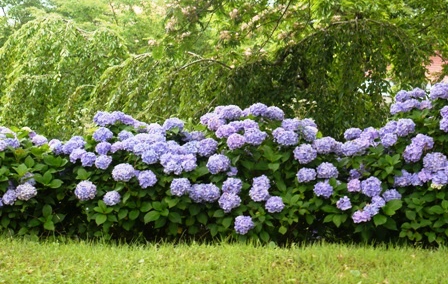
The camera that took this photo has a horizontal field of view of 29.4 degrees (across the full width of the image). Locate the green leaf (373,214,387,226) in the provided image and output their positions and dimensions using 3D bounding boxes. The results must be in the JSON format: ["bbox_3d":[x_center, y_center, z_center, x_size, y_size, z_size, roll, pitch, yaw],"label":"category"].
[{"bbox_3d":[1.202,0.607,6.600,0.103,0.102,0.045,0,-24,0],"label":"green leaf"}]

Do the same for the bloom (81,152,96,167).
[{"bbox_3d":[-1.127,0.148,7.120,0.133,0.120,0.126,-1,5,-9],"label":"bloom"}]

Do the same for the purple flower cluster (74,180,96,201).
[{"bbox_3d":[-1.078,0.381,6.670,0.167,0.156,0.159,-1,5,-9],"label":"purple flower cluster"}]

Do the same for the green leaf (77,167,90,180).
[{"bbox_3d":[-1.160,0.260,7.050,0.110,0.127,0.045,0,-24,0],"label":"green leaf"}]

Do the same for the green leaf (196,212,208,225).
[{"bbox_3d":[-0.171,0.609,6.800,0.091,0.105,0.045,0,-24,0],"label":"green leaf"}]

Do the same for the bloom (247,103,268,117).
[{"bbox_3d":[0.297,-0.281,7.450,0.183,0.118,0.178,0,4,0],"label":"bloom"}]

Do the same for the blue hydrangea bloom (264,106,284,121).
[{"bbox_3d":[0.434,-0.245,7.350,0.167,0.125,0.159,0,6,0],"label":"blue hydrangea bloom"}]

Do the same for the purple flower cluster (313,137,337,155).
[{"bbox_3d":[0.845,0.031,7.150,0.193,0.133,0.160,0,4,0],"label":"purple flower cluster"}]

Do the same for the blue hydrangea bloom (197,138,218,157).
[{"bbox_3d":[-0.126,0.045,6.700,0.165,0.141,0.156,0,5,0],"label":"blue hydrangea bloom"}]

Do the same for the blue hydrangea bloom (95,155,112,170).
[{"bbox_3d":[-0.989,0.167,7.020,0.139,0.123,0.132,-1,5,-8],"label":"blue hydrangea bloom"}]

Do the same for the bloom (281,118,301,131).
[{"bbox_3d":[0.575,-0.139,7.300,0.158,0.110,0.150,0,4,0],"label":"bloom"}]

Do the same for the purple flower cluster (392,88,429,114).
[{"bbox_3d":[1.611,-0.349,7.400,0.338,0.221,0.280,0,4,0],"label":"purple flower cluster"}]

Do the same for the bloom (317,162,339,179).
[{"bbox_3d":[0.842,0.232,6.950,0.174,0.130,0.165,0,6,0],"label":"bloom"}]

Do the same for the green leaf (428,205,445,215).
[{"bbox_3d":[1.582,0.506,6.350,0.108,0.067,0.060,1,5,14],"label":"green leaf"}]

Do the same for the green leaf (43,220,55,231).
[{"bbox_3d":[-1.393,0.665,6.800,0.084,0.080,0.060,0,5,0],"label":"green leaf"}]

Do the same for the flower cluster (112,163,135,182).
[{"bbox_3d":[-0.794,0.243,6.770,0.182,0.146,0.173,-1,5,-7],"label":"flower cluster"}]

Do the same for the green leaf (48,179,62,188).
[{"bbox_3d":[-1.371,0.340,6.950,0.114,0.075,0.080,0,4,0],"label":"green leaf"}]

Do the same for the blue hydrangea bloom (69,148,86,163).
[{"bbox_3d":[-1.194,0.110,6.950,0.138,0.118,0.140,0,5,0],"label":"blue hydrangea bloom"}]

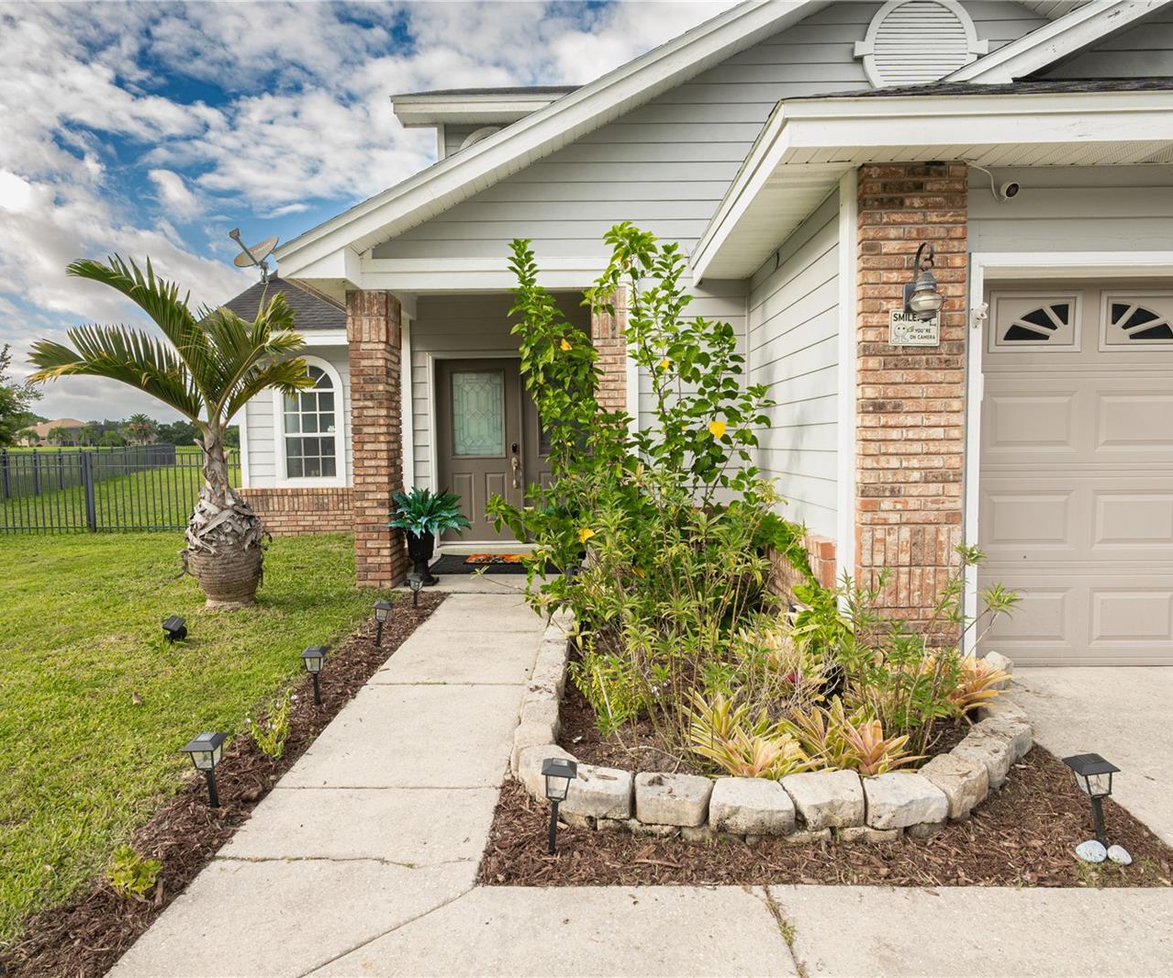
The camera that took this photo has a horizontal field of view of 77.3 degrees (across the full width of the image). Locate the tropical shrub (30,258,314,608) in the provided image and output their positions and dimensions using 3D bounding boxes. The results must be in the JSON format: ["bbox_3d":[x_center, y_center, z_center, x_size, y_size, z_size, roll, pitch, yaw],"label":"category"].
[{"bbox_3d":[-3.308,-0.452,5.869,2.250,2.728,1.900,0,4,1],"label":"tropical shrub"}]

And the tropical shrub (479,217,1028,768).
[{"bbox_3d":[0.659,-0.206,3.537,2.300,2.330,1.900,0,4,1],"label":"tropical shrub"}]

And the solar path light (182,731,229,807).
[{"bbox_3d":[-1.382,1.016,2.669,0.115,0.280,0.115,-5,4,1],"label":"solar path light"}]

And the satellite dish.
[{"bbox_3d":[-5.027,-3.599,11.128,0.650,0.550,0.550,2,5,27],"label":"satellite dish"}]

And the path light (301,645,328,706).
[{"bbox_3d":[-1.356,0.939,3.680,0.110,0.295,0.110,0,4,1],"label":"path light"}]

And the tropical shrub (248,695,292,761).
[{"bbox_3d":[-1.303,0.988,3.052,0.180,0.270,0.180,0,4,1],"label":"tropical shrub"}]

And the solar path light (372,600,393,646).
[{"bbox_3d":[-1.315,0.865,4.718,0.110,0.295,0.110,0,4,1],"label":"solar path light"}]

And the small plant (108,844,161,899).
[{"bbox_3d":[-1.341,1.114,2.199,0.150,0.150,0.150,0,4,1],"label":"small plant"}]

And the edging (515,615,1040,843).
[{"bbox_3d":[0.890,0.950,3.747,2.400,0.220,2.750,0,4,1],"label":"edging"}]

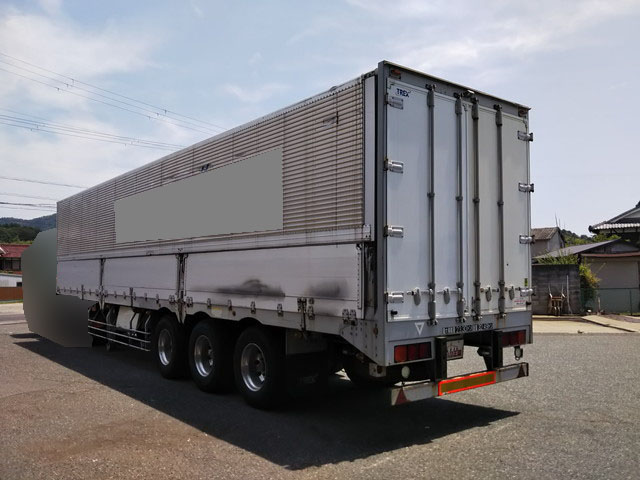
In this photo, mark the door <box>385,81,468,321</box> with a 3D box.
[{"bbox_3d":[1.134,-0.372,5.660,1.219,2.344,0.090,3,-4,-38],"label":"door"}]

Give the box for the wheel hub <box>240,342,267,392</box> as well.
[{"bbox_3d":[-0.785,1.649,7.138,0.170,0.600,0.600,3,-4,-38],"label":"wheel hub"}]

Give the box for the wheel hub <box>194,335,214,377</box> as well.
[{"bbox_3d":[-1.625,1.712,8.209,0.170,0.600,0.600,3,-4,-38],"label":"wheel hub"}]

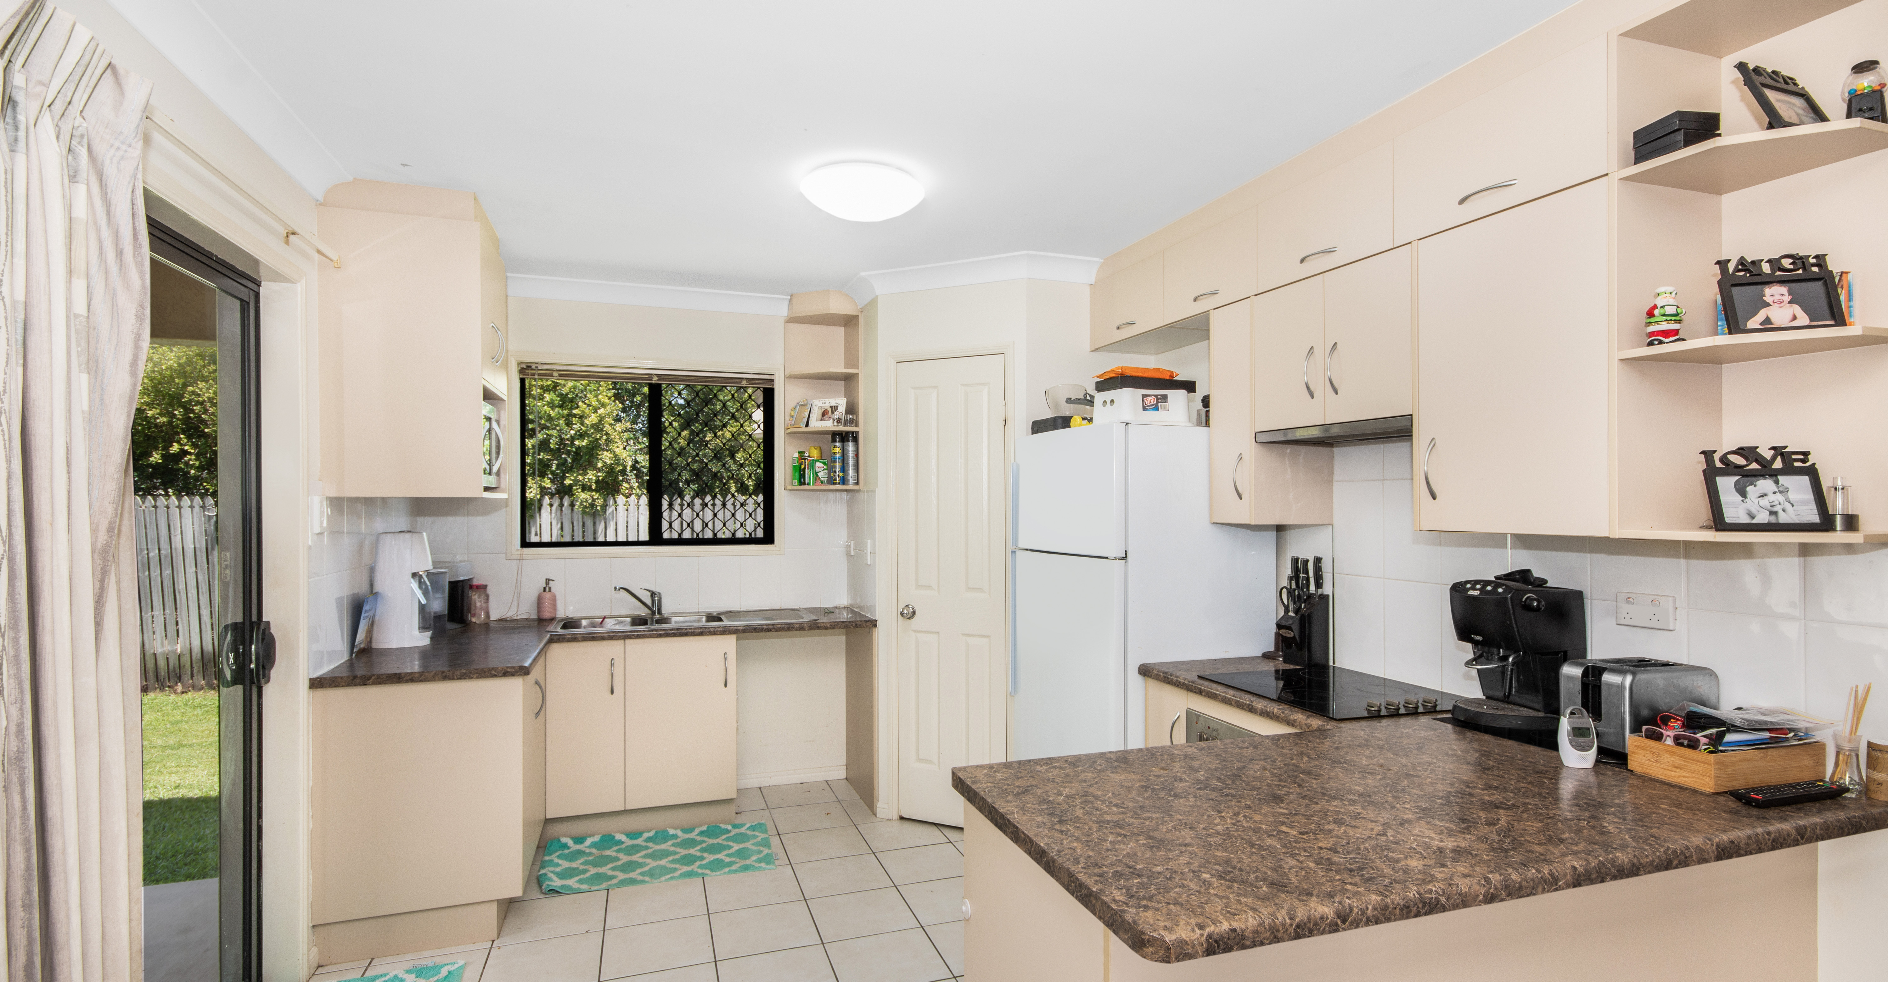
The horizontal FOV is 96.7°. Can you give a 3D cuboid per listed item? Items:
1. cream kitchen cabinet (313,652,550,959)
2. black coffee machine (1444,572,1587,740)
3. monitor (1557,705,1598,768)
[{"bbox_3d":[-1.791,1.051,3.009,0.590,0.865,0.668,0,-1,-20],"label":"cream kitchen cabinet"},{"bbox_3d":[1.395,0.389,2.043,0.255,0.360,0.195,0,-1,-19],"label":"black coffee machine"},{"bbox_3d":[1.300,0.502,1.732,0.065,0.123,0.045,0,-1,15],"label":"monitor"}]

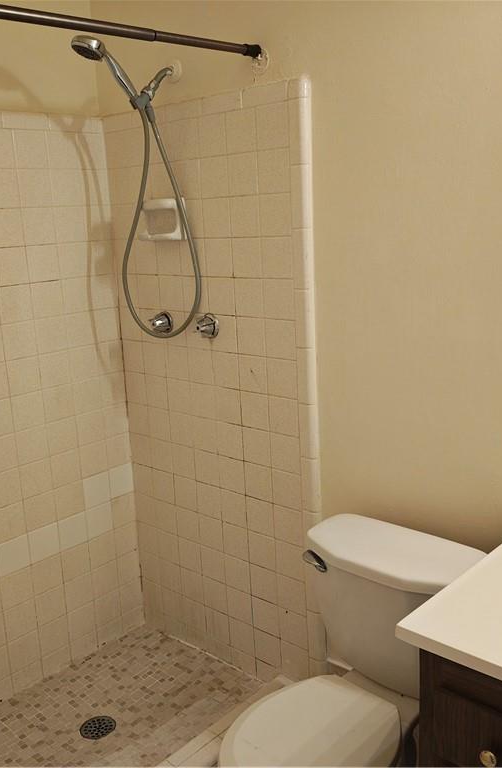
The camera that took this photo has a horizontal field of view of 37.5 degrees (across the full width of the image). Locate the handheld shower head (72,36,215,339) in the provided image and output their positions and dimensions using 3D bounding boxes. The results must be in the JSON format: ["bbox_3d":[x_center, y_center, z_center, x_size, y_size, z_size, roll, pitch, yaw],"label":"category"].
[{"bbox_3d":[-0.310,-0.508,2.039,0.170,0.820,0.335,9,17,42],"label":"handheld shower head"}]

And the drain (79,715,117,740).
[{"bbox_3d":[-0.455,1.026,2.204,0.107,0.008,0.107,-3,13,1],"label":"drain"}]

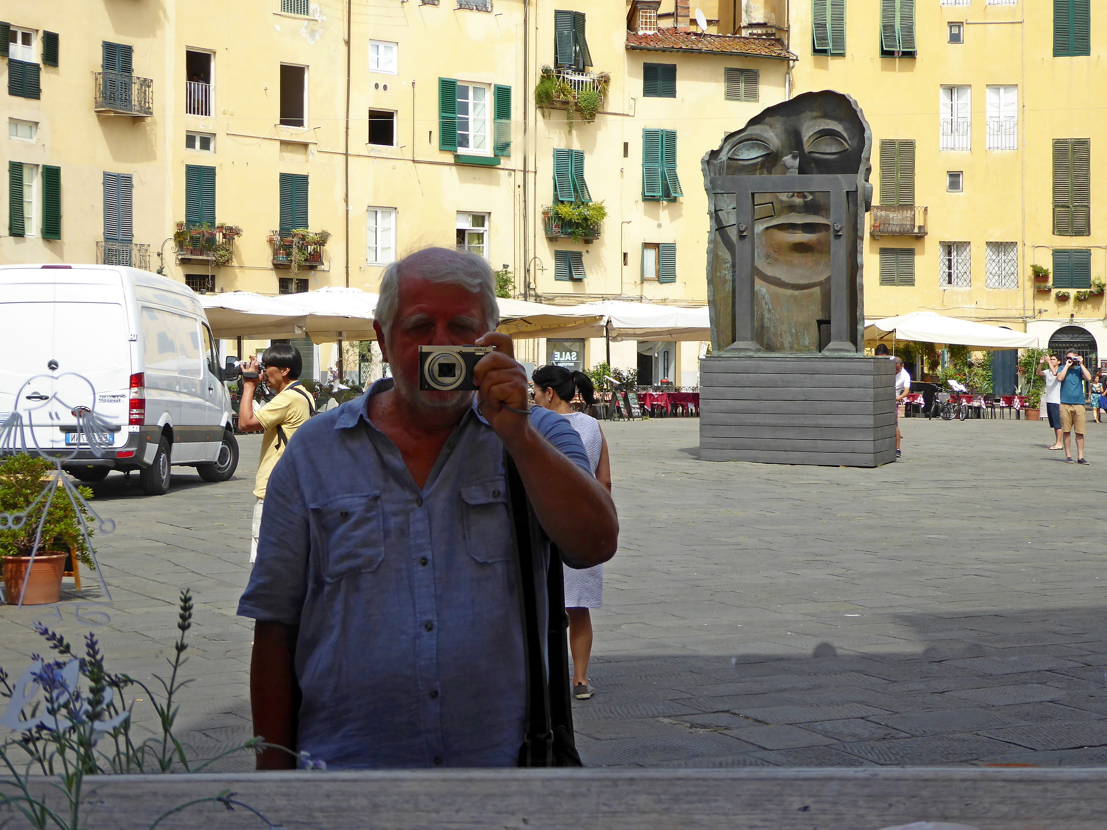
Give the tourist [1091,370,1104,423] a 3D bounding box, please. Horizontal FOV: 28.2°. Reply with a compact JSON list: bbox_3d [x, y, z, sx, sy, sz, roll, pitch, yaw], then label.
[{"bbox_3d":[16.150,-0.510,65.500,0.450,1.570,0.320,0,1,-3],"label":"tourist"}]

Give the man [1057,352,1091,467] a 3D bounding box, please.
[{"bbox_3d":[8.090,-0.130,34.300,0.560,1.750,0.450,0,1,4],"label":"man"}]

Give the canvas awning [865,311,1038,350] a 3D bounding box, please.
[{"bbox_3d":[12.000,-1.530,67.500,4.400,3.250,4.100,0,1,-8],"label":"canvas awning"}]

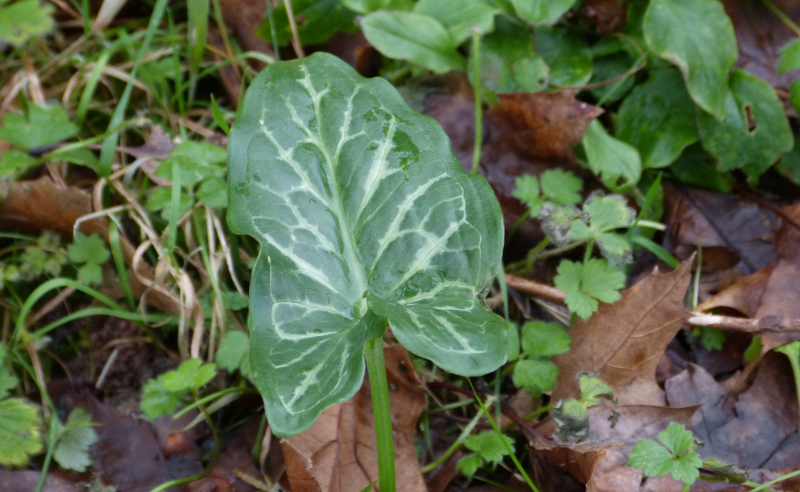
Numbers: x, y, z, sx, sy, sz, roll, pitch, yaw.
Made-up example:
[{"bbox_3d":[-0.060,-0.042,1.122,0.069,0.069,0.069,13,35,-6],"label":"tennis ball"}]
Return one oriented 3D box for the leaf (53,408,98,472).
[{"bbox_3d":[-0.136,0.083,1.780,0.020,0.006,0.025,41,66,14],"label":"leaf"}]

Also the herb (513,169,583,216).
[{"bbox_3d":[0.068,-0.025,1.895,0.029,0.008,0.025,17,49,15],"label":"herb"}]

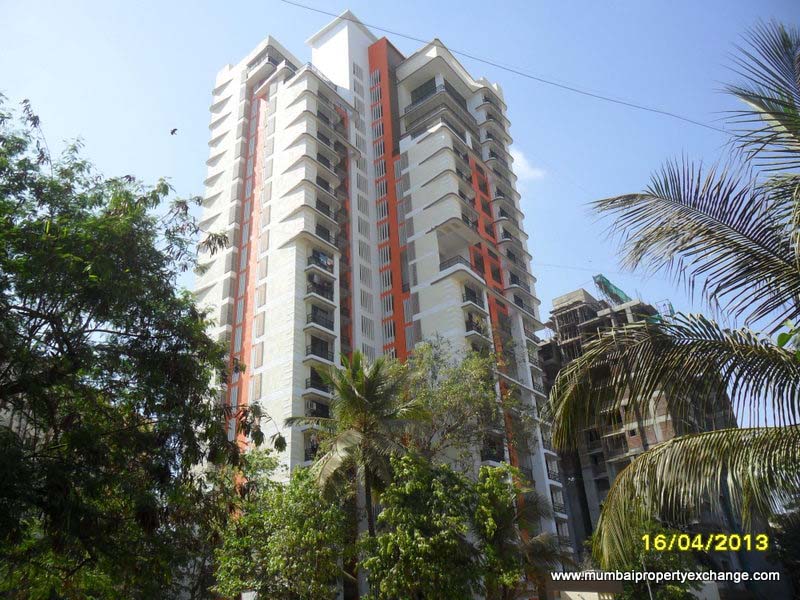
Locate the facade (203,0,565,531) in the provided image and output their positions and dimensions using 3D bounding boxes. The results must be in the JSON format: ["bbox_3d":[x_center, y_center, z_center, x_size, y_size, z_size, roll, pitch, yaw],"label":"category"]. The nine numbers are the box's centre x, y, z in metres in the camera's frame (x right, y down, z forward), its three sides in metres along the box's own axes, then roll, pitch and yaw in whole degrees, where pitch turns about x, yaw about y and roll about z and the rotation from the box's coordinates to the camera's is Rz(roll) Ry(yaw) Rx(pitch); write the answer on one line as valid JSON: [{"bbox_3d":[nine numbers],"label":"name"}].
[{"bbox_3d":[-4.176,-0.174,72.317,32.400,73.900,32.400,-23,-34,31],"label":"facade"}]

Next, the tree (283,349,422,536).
[{"bbox_3d":[-1.873,9.034,28.099,6.500,14.800,6.500,-4,-29,0],"label":"tree"}]

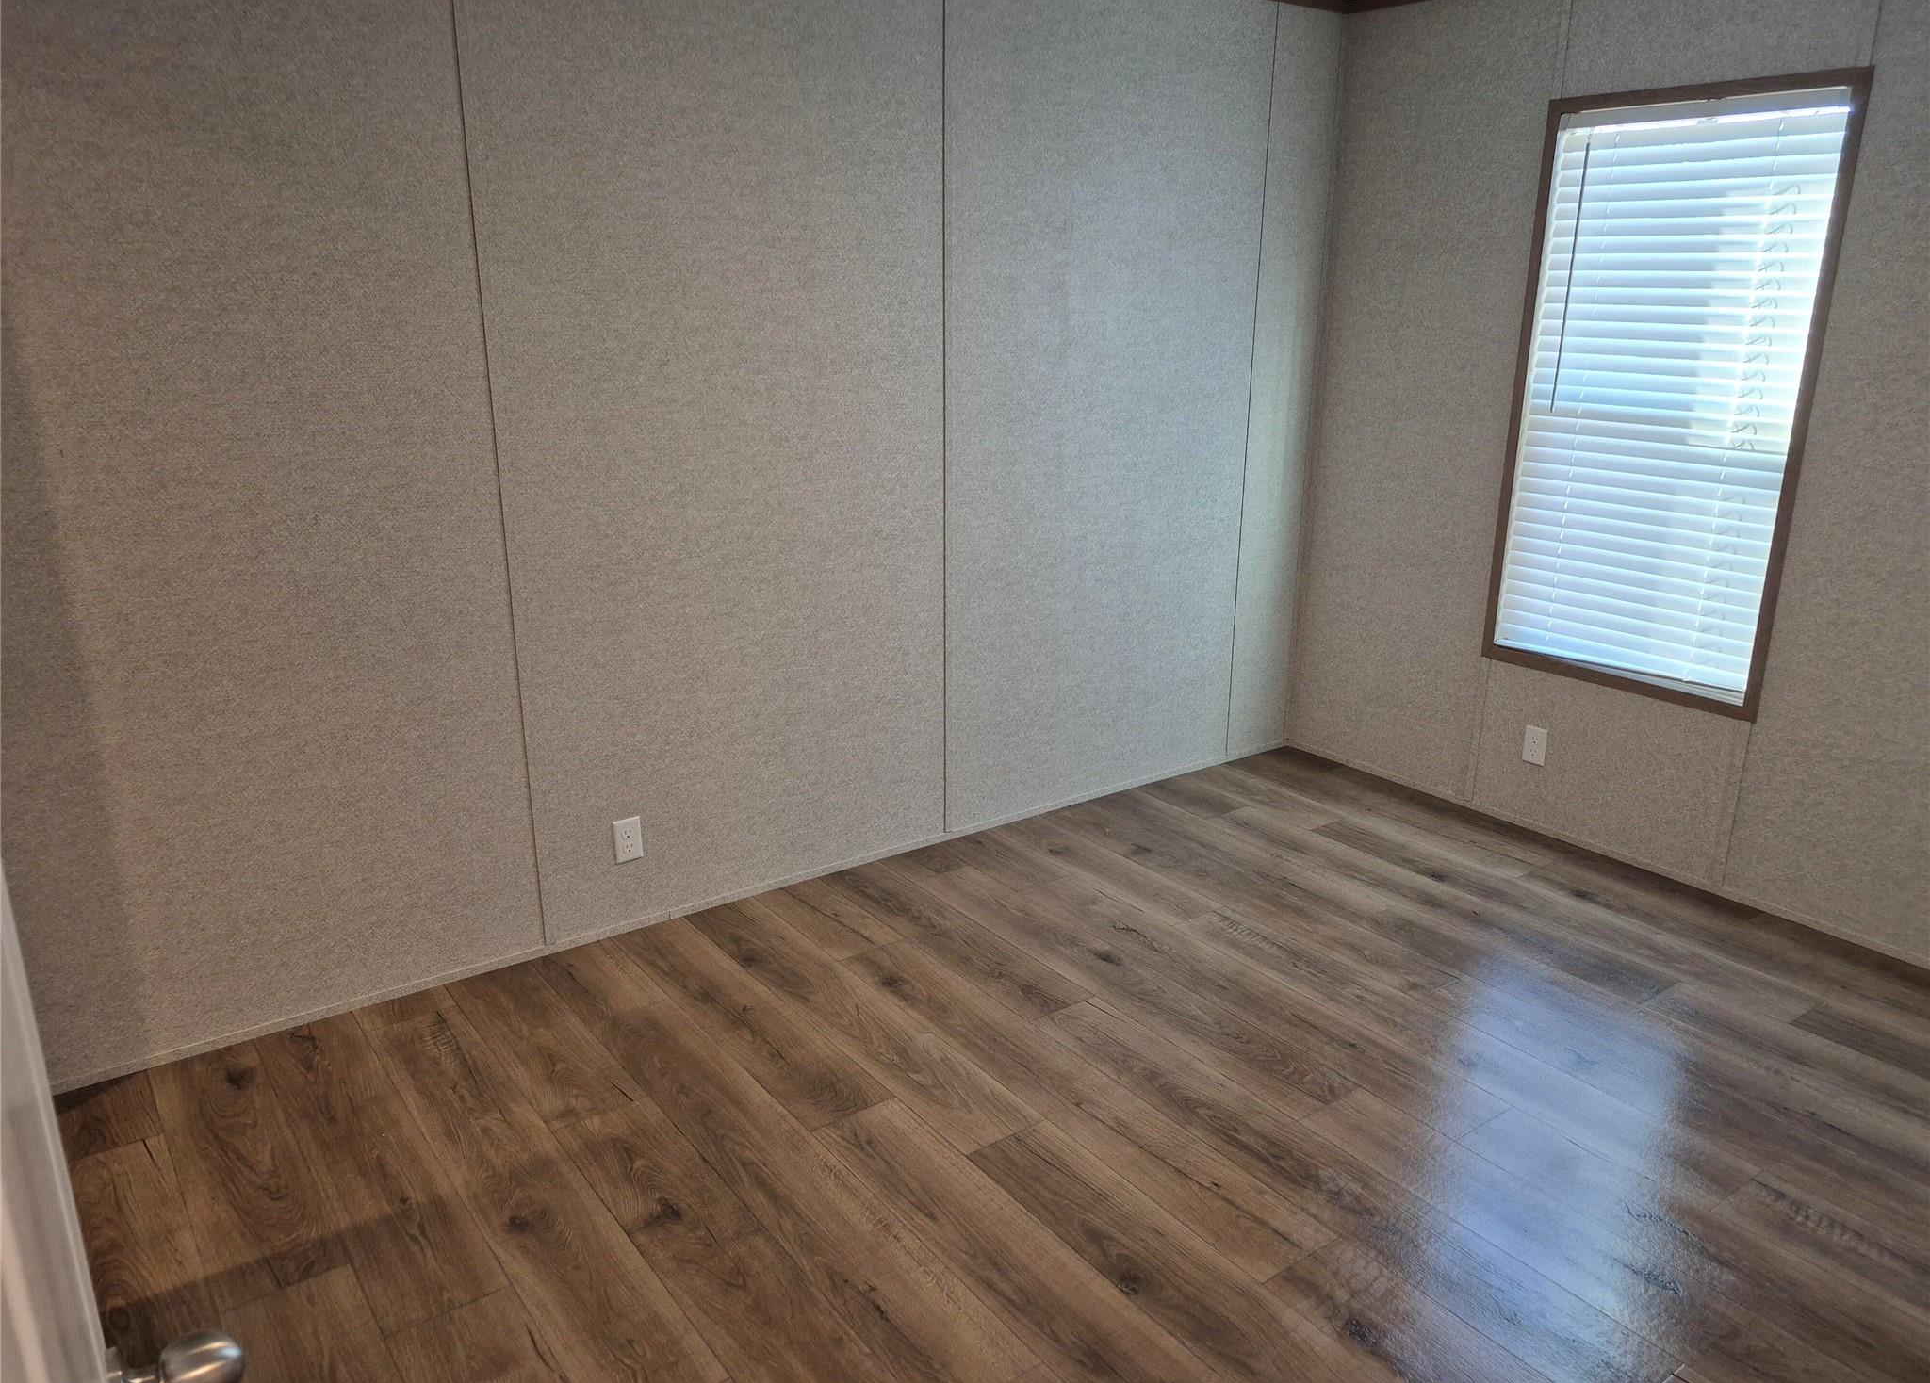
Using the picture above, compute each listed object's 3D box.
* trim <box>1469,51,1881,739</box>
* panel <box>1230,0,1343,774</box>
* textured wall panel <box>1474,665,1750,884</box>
[{"bbox_3d":[1.874,-0.779,3.502,0.070,1.591,0.800,-11,20,-34],"label":"trim"},{"bbox_3d":[1.069,-0.944,4.333,0.320,2.436,0.030,-11,20,-34],"label":"panel"},{"bbox_3d":[1.872,0.229,3.792,0.030,0.505,0.774,-11,20,-34],"label":"textured wall panel"}]

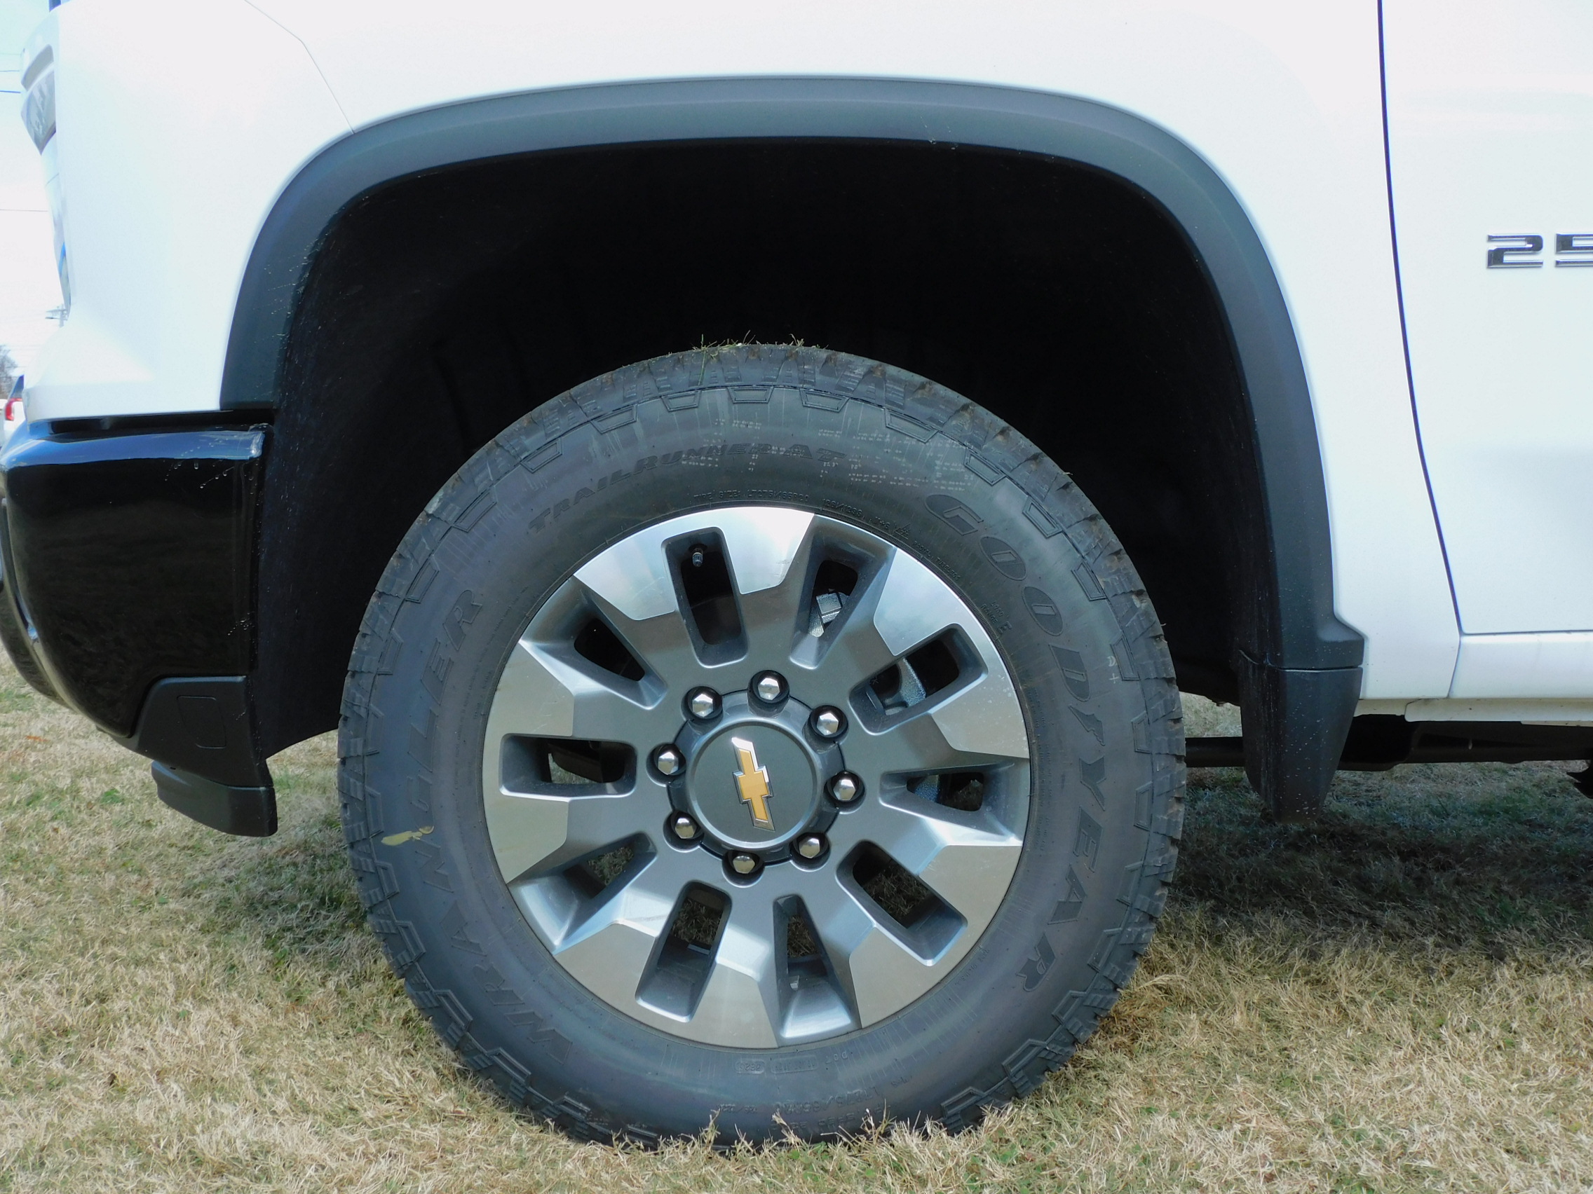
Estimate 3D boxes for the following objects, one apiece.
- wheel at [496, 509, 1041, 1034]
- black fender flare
[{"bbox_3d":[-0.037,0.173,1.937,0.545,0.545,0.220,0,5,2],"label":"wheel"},{"bbox_3d":[-0.016,-0.145,1.838,1.126,0.717,0.160,0,5,2],"label":"black fender flare"}]

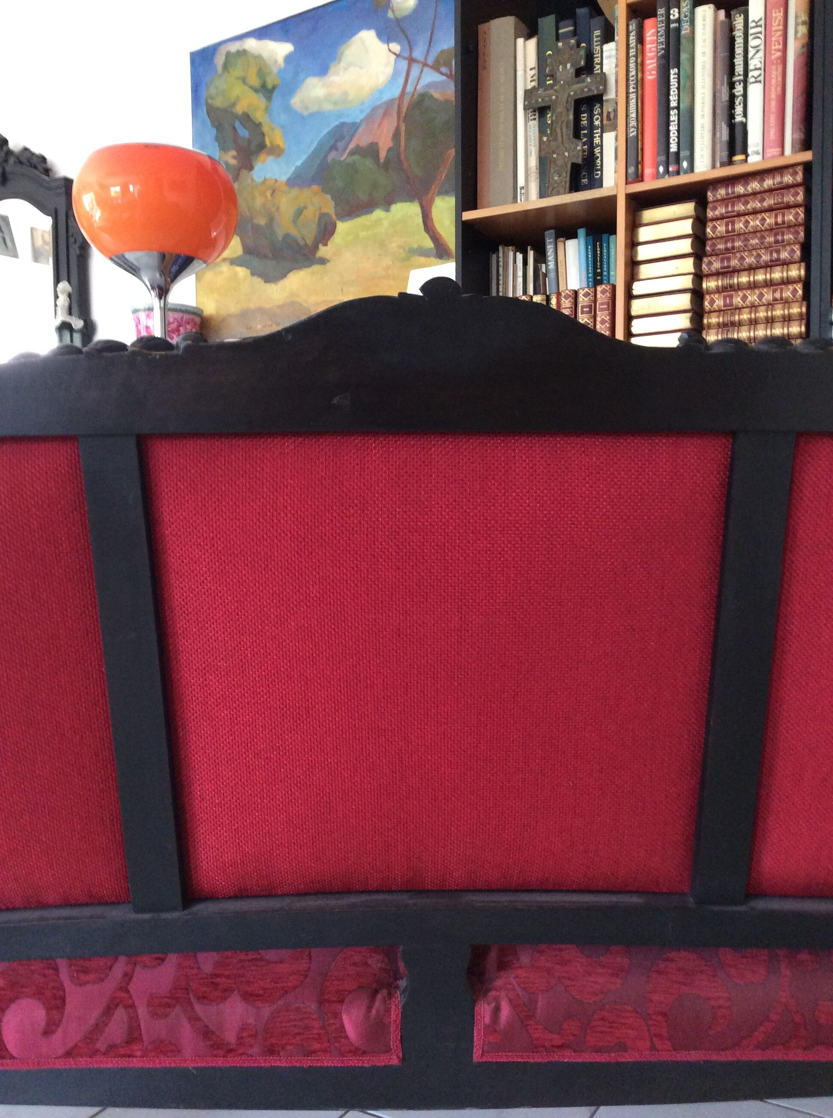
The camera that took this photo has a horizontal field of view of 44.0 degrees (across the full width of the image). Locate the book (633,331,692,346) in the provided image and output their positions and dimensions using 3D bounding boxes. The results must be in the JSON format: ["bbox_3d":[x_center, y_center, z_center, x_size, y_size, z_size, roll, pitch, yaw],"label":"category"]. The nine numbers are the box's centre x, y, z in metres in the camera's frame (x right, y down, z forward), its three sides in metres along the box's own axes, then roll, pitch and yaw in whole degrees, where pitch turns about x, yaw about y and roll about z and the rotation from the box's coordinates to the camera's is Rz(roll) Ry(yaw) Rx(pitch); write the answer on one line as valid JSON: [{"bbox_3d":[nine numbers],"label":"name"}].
[{"bbox_3d":[0.574,-0.465,2.274,0.138,0.037,0.206,1,3,32],"label":"book"}]

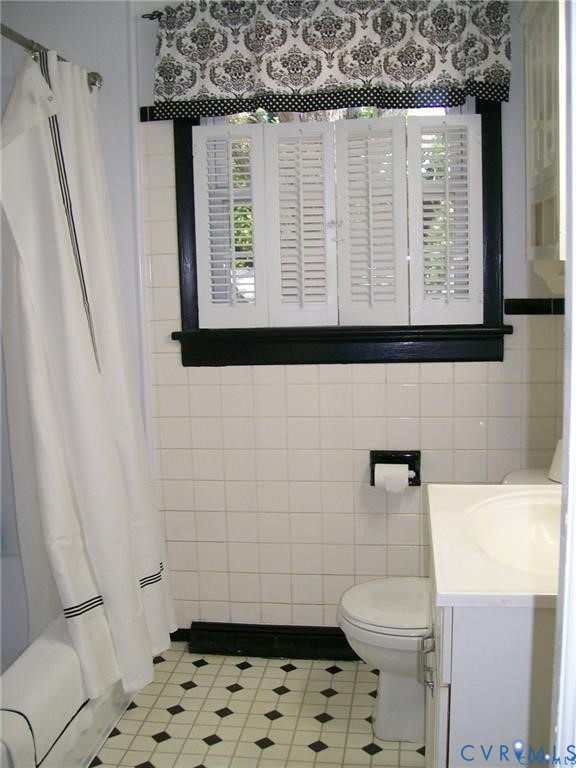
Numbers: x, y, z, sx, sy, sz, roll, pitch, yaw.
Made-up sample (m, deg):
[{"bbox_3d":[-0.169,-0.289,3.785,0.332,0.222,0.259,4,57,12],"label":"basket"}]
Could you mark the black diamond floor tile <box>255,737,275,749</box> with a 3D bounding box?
[{"bbox_3d":[-0.065,1.018,2.256,0.042,0.008,0.042,-7,9,-36],"label":"black diamond floor tile"}]

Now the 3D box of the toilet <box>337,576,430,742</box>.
[{"bbox_3d":[0.481,0.620,2.195,0.700,0.710,0.460,0,8,8],"label":"toilet"}]

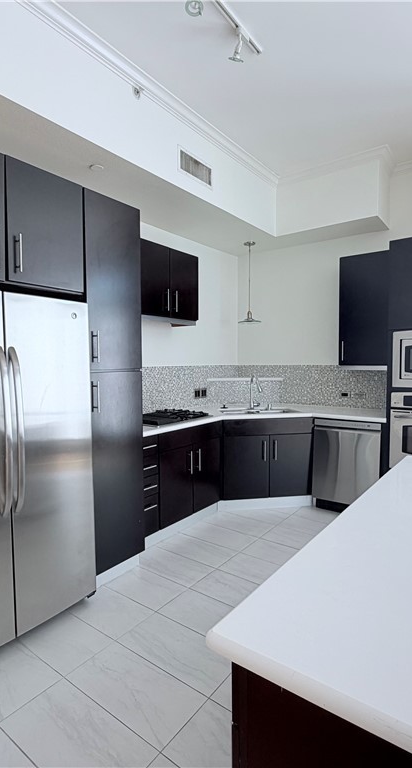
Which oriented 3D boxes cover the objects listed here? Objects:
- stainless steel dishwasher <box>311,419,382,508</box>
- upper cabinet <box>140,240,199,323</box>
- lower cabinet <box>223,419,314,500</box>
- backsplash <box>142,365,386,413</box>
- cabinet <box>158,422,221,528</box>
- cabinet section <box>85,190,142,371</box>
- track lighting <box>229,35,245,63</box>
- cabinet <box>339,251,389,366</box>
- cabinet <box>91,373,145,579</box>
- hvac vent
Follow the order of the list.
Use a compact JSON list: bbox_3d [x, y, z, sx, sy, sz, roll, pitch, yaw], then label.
[{"bbox_3d":[1.458,0.749,4.052,0.616,0.842,0.610,2,4,37],"label":"stainless steel dishwasher"},{"bbox_3d":[-0.461,-0.887,3.707,0.350,0.592,0.840,2,4,36],"label":"upper cabinet"},{"bbox_3d":[0.542,0.698,4.246,0.910,0.752,0.660,-1,3,-8],"label":"lower cabinet"},{"bbox_3d":[0.537,0.021,4.616,2.669,0.449,1.329,-1,3,-8],"label":"backsplash"},{"bbox_3d":[-0.347,0.735,3.708,0.604,0.747,0.841,2,4,36],"label":"cabinet"},{"bbox_3d":[-0.828,-0.628,2.807,0.660,1.056,0.451,2,4,37],"label":"cabinet section"},{"bbox_3d":[0.168,-1.840,2.280,0.090,0.130,0.100,-1,3,-14],"label":"track lighting"},{"bbox_3d":[1.639,-0.710,4.074,0.528,1.055,0.344,2,4,37],"label":"cabinet"},{"bbox_3d":[-0.831,0.541,2.889,0.680,1.254,0.449,2,4,36],"label":"cabinet"},{"bbox_3d":[-0.068,-1.668,3.207,0.030,0.162,0.425,2,4,36],"label":"hvac vent"}]

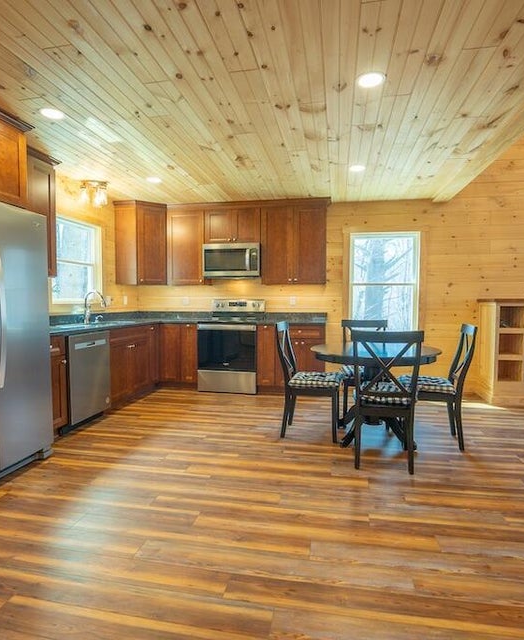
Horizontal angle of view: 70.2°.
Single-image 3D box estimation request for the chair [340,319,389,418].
[{"bbox_3d":[1.004,0.515,3.629,0.475,0.985,0.520,1,3,10],"label":"chair"}]

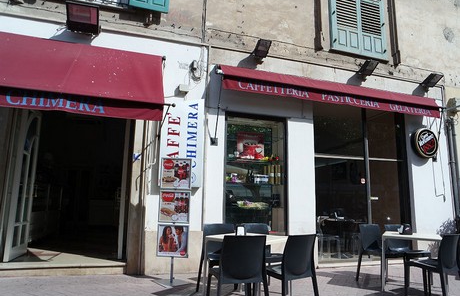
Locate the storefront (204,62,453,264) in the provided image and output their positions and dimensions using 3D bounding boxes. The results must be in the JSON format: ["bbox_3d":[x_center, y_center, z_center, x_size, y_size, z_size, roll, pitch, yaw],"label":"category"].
[{"bbox_3d":[2.214,0.418,5.726,5.450,3.420,0.600,3,-9,-18],"label":"storefront"}]

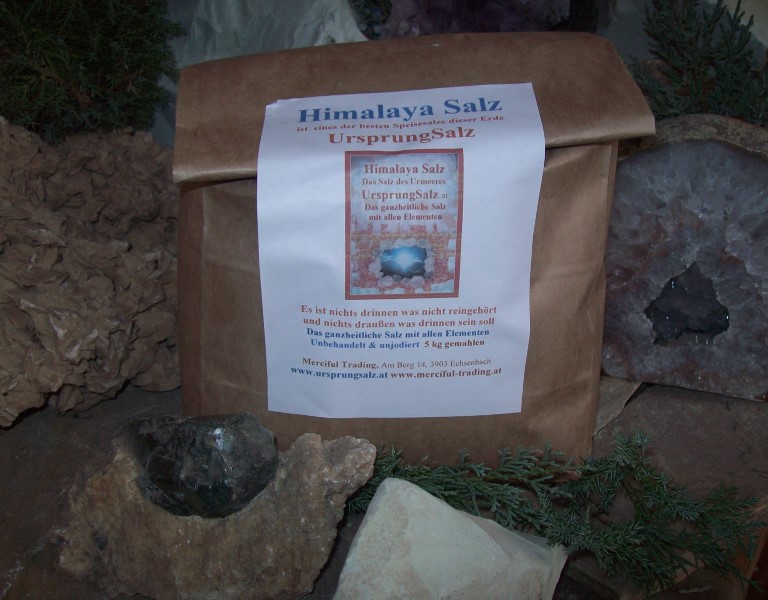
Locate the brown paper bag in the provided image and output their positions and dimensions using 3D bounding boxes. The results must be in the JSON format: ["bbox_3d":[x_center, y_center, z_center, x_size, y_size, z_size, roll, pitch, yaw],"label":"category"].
[{"bbox_3d":[0.010,-0.026,0.512,0.255,0.243,0.105,1,20,0],"label":"brown paper bag"}]

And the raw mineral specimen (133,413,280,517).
[{"bbox_3d":[-0.098,0.089,0.452,0.081,0.054,0.063,1,20,0],"label":"raw mineral specimen"}]

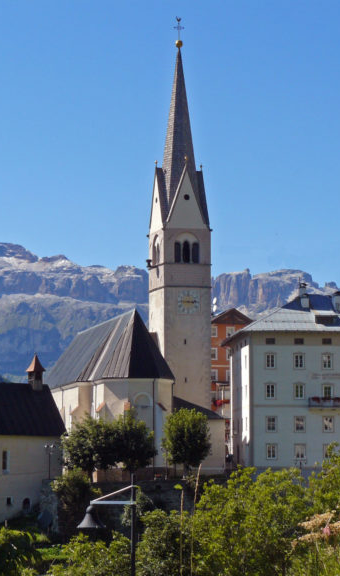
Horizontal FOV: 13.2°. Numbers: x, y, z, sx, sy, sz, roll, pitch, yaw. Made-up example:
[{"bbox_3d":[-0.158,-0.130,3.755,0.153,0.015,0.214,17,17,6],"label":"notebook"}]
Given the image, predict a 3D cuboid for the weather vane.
[{"bbox_3d":[1.029,-27.791,158.652,1.050,3.150,0.700,2,-7,-17],"label":"weather vane"}]

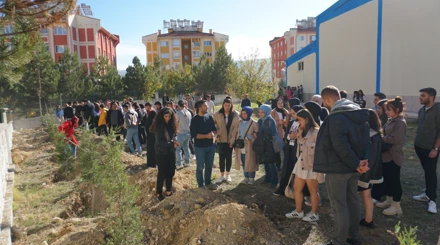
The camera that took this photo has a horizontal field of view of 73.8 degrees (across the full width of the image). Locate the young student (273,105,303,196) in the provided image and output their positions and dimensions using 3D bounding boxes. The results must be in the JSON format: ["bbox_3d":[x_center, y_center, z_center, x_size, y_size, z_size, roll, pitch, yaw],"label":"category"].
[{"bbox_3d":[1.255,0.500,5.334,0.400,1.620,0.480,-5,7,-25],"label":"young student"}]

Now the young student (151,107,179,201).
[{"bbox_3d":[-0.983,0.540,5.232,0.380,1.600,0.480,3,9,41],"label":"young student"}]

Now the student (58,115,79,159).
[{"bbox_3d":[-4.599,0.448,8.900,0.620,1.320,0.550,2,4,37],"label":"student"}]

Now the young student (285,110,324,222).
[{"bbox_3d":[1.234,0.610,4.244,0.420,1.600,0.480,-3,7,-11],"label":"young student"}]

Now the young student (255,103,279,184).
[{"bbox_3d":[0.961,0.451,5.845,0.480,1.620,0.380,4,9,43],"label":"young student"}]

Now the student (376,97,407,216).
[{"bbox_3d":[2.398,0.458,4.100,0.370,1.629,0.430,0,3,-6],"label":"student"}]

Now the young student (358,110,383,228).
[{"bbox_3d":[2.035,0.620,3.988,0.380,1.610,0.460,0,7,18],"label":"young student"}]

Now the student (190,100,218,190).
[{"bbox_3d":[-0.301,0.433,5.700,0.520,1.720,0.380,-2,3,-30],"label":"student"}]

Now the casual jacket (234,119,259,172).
[{"bbox_3d":[0.542,0.460,6.000,0.500,1.105,0.340,1,3,14],"label":"casual jacket"}]

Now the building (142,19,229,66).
[{"bbox_3d":[-9.393,-16.763,81.000,21.500,19.500,16.000,-3,7,-6],"label":"building"}]

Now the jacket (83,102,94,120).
[{"bbox_3d":[-6.189,-0.518,13.800,0.450,0.847,0.520,2,3,30],"label":"jacket"}]

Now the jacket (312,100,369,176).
[{"bbox_3d":[1.308,0.142,3.150,0.540,0.779,0.560,2,4,32],"label":"jacket"}]

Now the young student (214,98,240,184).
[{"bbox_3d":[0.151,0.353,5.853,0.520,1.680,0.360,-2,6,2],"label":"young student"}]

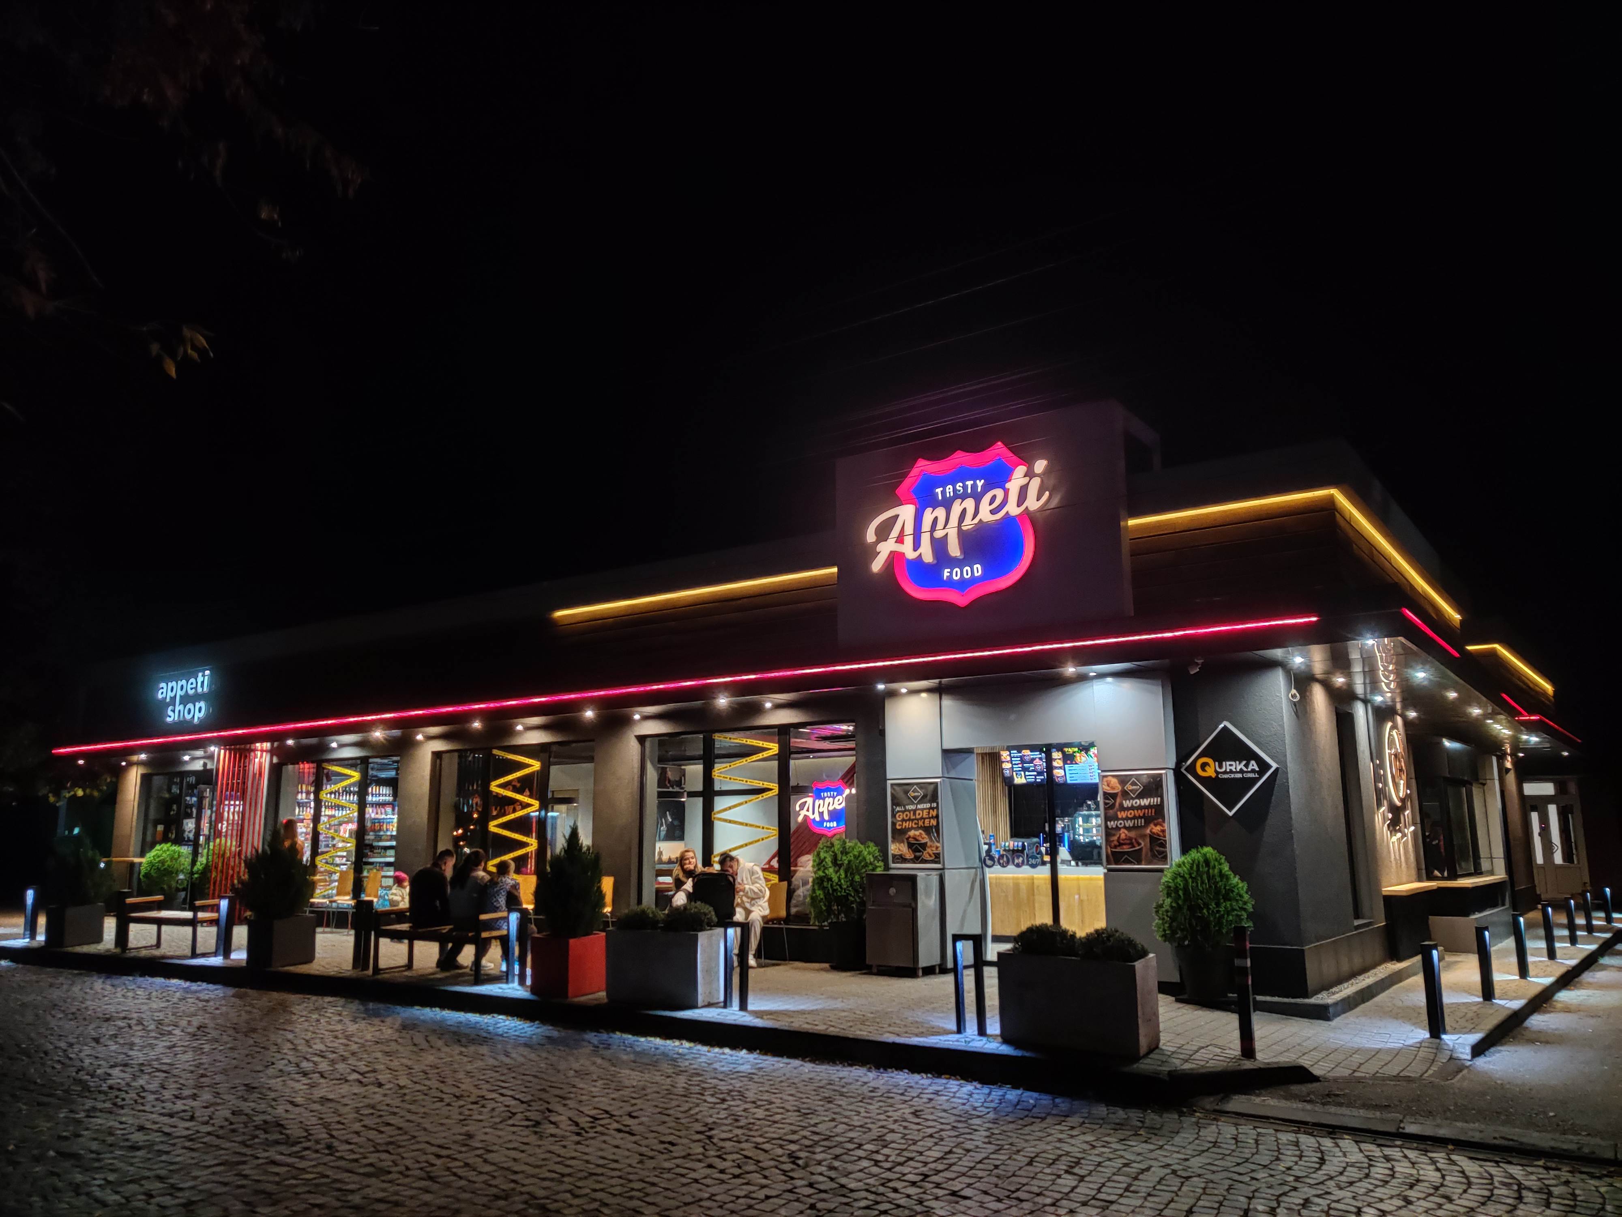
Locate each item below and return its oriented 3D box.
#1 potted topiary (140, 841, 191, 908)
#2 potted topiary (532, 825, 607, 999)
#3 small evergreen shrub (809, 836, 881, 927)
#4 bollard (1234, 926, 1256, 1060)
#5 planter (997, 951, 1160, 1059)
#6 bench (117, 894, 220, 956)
[{"bbox_3d":[-11.313,4.777,22.244,0.851,1.391,0.851,-8,-13,36],"label":"potted topiary"},{"bbox_3d":[-2.162,2.669,11.290,0.570,1.451,0.570,-8,-14,33],"label":"potted topiary"},{"bbox_3d":[0.384,2.994,13.935,0.810,0.945,0.810,0,-10,0],"label":"small evergreen shrub"},{"bbox_3d":[2.803,2.478,8.189,0.085,0.817,0.085,-8,-14,33],"label":"bollard"},{"bbox_3d":[1.823,2.675,8.666,0.975,0.578,0.460,-8,-14,34],"label":"planter"},{"bbox_3d":[-7.836,3.949,15.699,1.742,0.641,0.540,-8,-13,36],"label":"bench"}]

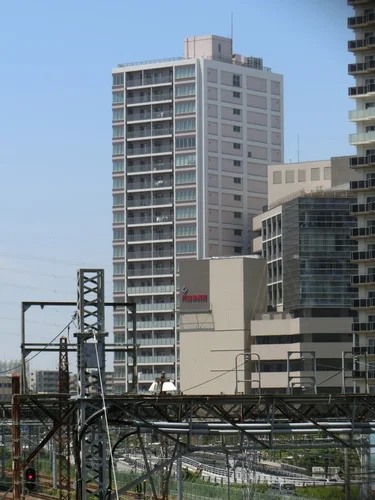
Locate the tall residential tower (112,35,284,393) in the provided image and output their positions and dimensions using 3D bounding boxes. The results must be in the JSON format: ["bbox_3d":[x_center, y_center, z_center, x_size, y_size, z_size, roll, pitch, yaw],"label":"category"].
[{"bbox_3d":[2.284,-0.142,438.147,20.151,75.504,26.254,-3,-5,36],"label":"tall residential tower"}]

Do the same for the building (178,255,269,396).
[{"bbox_3d":[6.226,18.439,407.596,13.318,34.016,7.153,-3,-5,36],"label":"building"}]

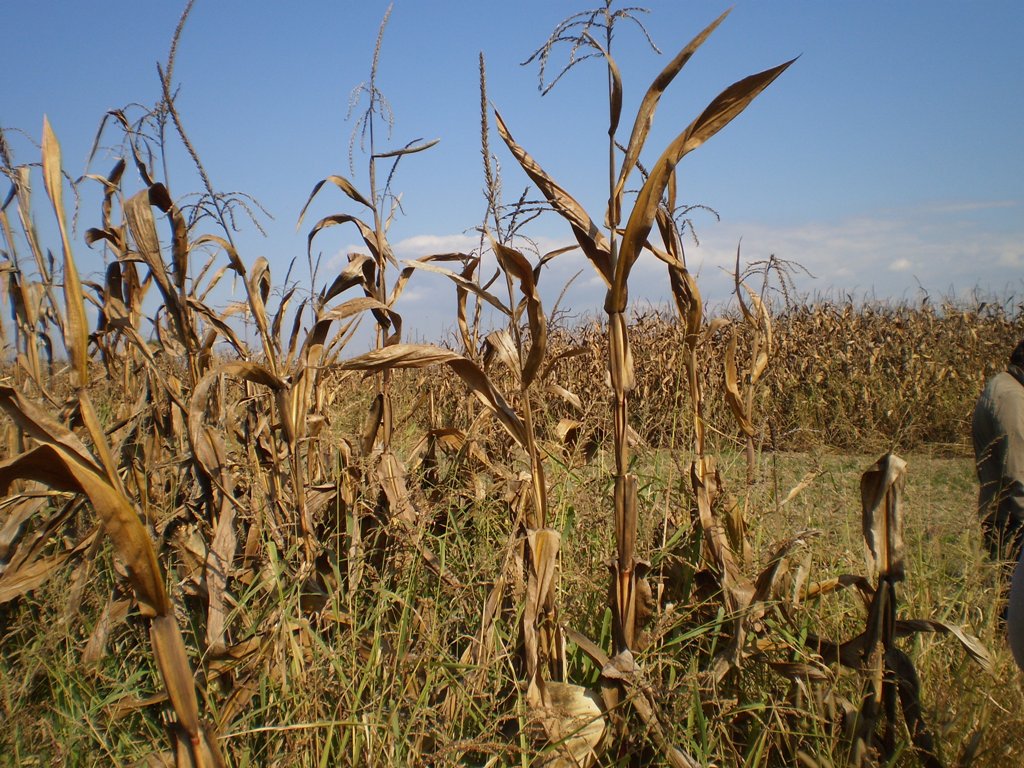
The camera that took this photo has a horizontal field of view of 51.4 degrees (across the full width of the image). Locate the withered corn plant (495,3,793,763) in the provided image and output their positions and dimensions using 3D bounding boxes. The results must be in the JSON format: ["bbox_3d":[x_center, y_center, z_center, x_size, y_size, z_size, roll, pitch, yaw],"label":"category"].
[{"bbox_3d":[0.326,0.022,2.700,0.750,1.980,0.480,0,1,0],"label":"withered corn plant"}]

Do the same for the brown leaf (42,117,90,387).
[{"bbox_3d":[-0.692,-0.204,1.650,0.055,0.420,0.060,-6,1,0],"label":"brown leaf"}]

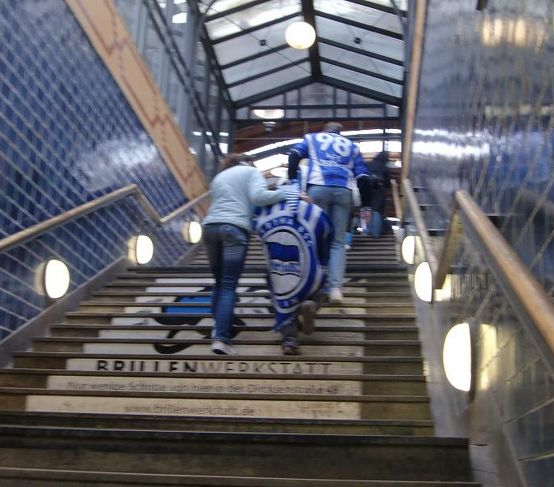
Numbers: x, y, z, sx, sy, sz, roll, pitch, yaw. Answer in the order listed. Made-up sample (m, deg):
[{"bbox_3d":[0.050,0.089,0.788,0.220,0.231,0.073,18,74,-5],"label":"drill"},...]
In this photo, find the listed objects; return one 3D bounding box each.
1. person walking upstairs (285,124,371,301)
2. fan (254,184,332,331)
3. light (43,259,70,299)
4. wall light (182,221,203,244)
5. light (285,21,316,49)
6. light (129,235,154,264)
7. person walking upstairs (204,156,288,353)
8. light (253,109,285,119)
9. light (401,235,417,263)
[{"bbox_3d":[0.473,-0.251,7.631,0.760,1.750,0.700,0,-17,6],"label":"person walking upstairs"},{"bbox_3d":[0.118,0.100,6.182,0.560,1.040,0.360,0,-17,6],"label":"fan"},{"bbox_3d":[-1.784,0.292,7.003,0.170,0.330,0.330,0,-17,6],"label":"light"},{"bbox_3d":[-1.176,-0.153,12.378,0.170,0.330,0.330,0,-17,6],"label":"wall light"},{"bbox_3d":[0.345,-2.994,12.400,0.410,0.410,0.410,0,-17,6],"label":"light"},{"bbox_3d":[-1.481,0.073,9.685,0.170,0.330,0.330,0,-17,6],"label":"light"},{"bbox_3d":[-0.215,0.077,6.300,0.580,1.610,0.650,-2,-17,11],"label":"person walking upstairs"},{"bbox_3d":[-0.181,-2.778,18.380,0.660,0.250,0.660,0,-17,6],"label":"light"},{"bbox_3d":[1.477,0.078,9.622,0.170,0.330,0.330,0,-17,6],"label":"light"}]

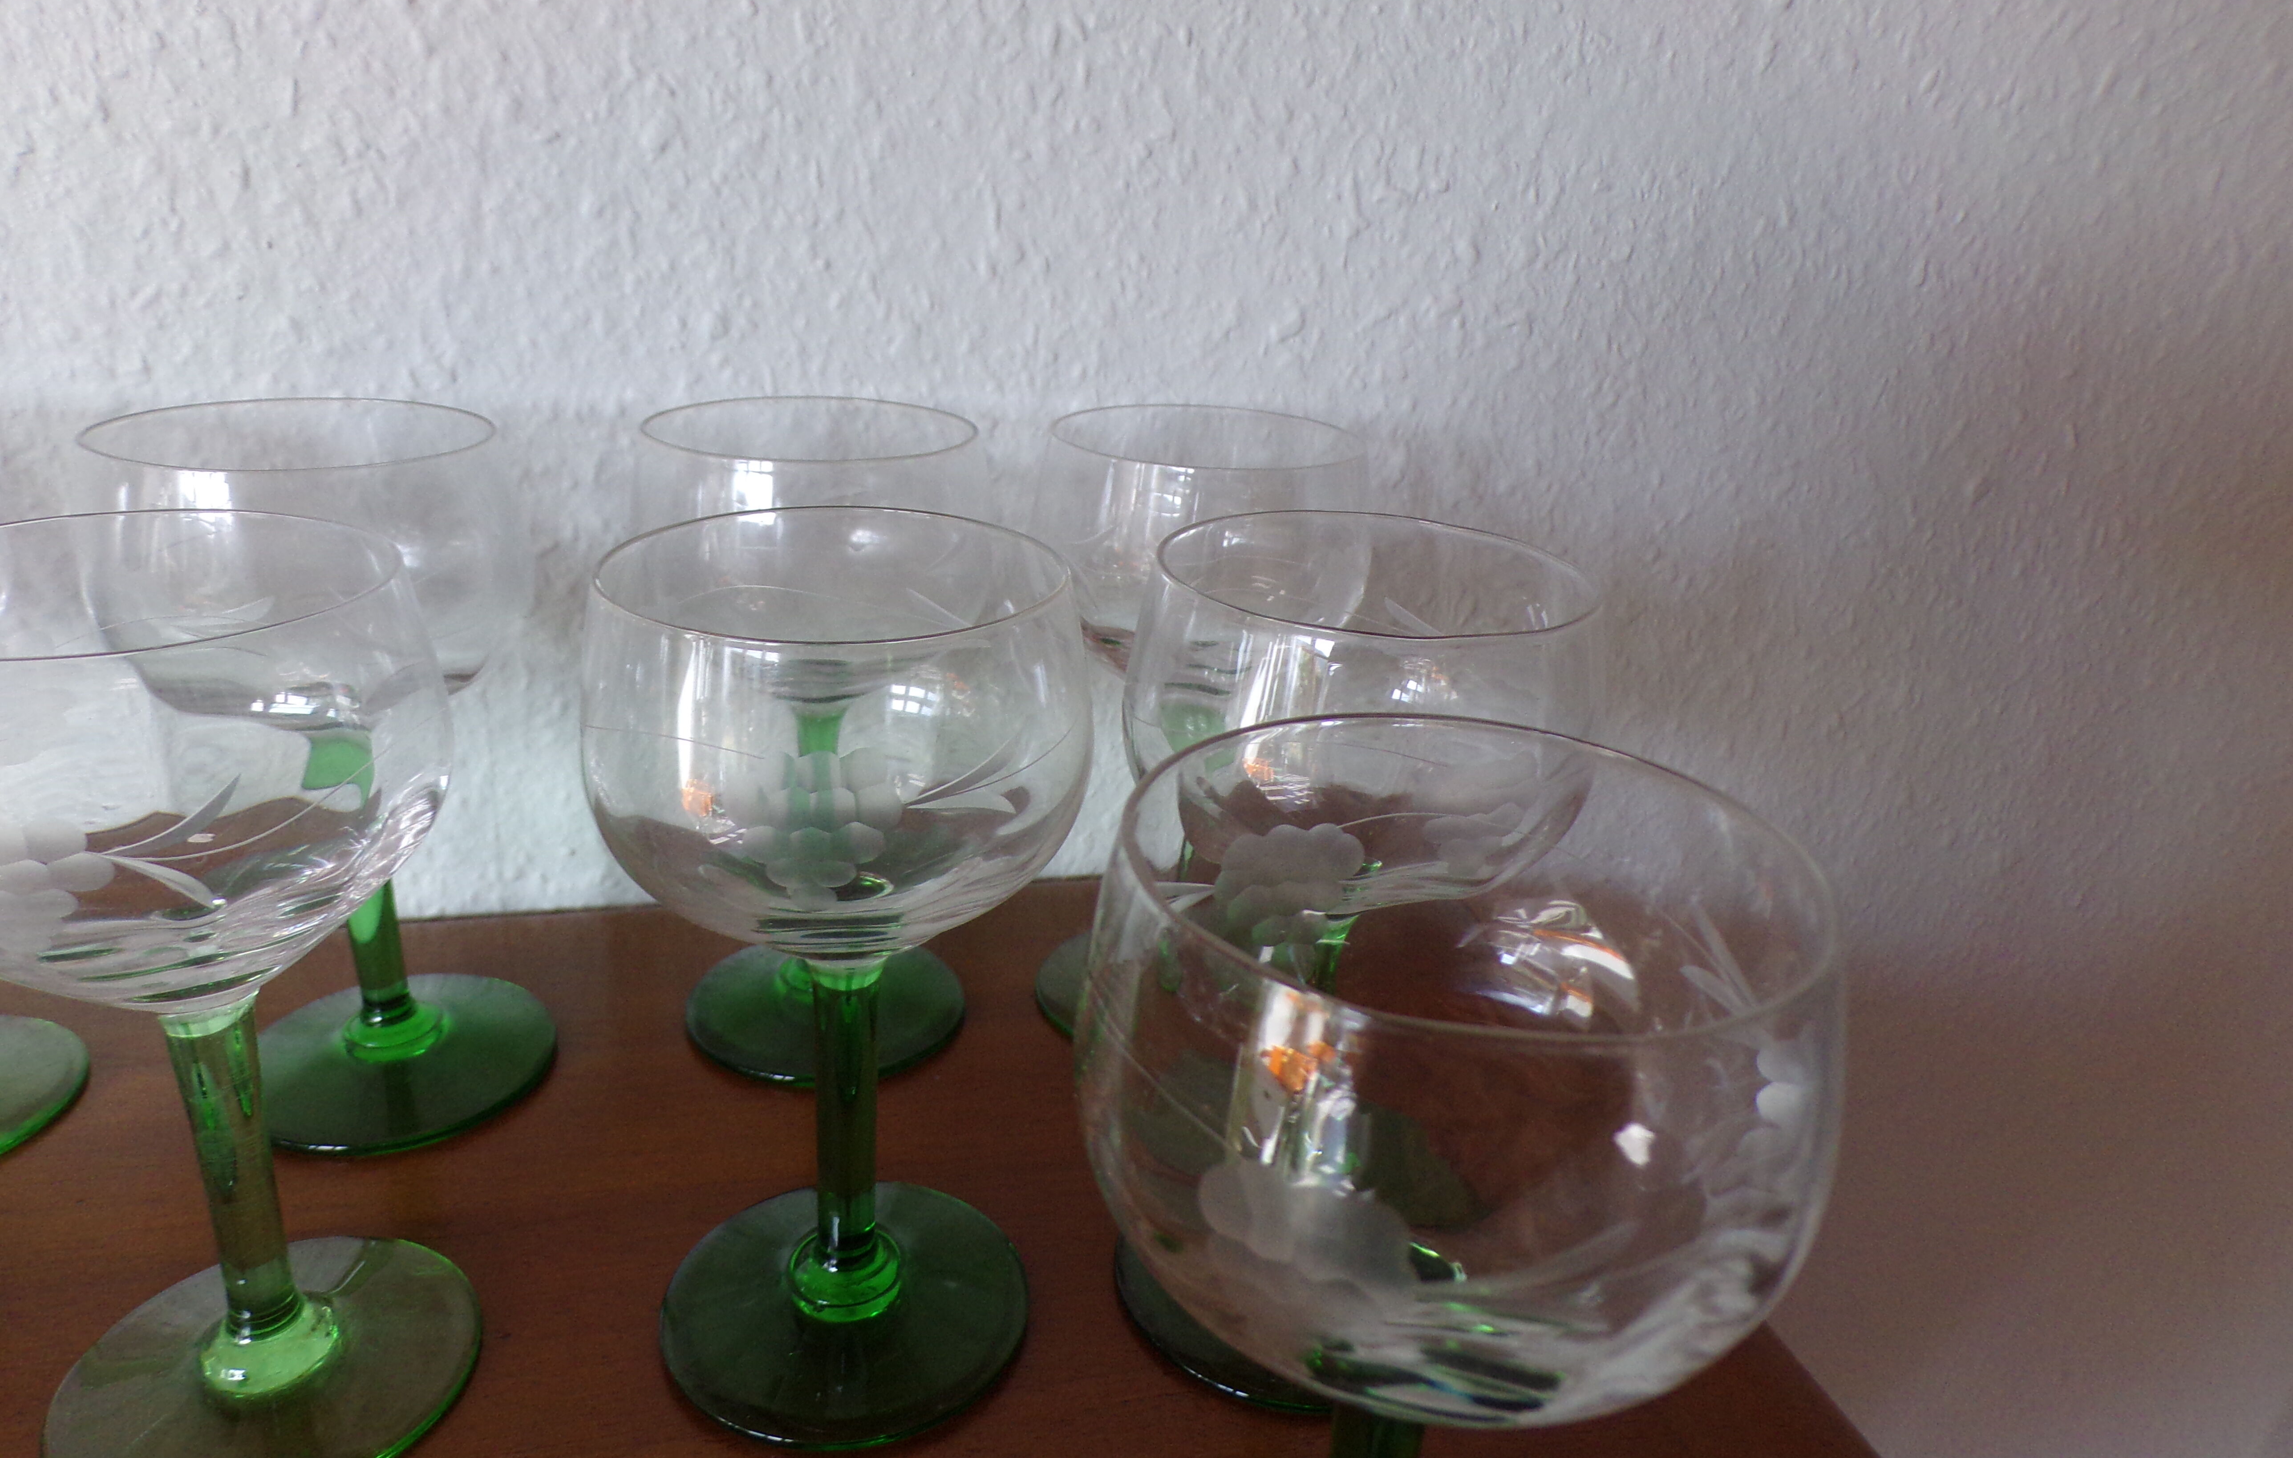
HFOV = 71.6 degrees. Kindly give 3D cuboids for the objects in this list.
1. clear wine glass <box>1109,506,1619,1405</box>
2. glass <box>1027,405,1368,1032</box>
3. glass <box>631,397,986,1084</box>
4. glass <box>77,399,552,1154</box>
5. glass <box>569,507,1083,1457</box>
[{"bbox_3d":[0.032,0.040,0.271,0.076,0.138,0.076,3,22,0],"label":"clear wine glass"},{"bbox_3d":[0.009,0.001,0.362,0.076,0.138,0.076,3,22,0],"label":"glass"},{"bbox_3d":[-0.071,0.002,0.349,0.076,0.138,0.076,3,22,0],"label":"glass"},{"bbox_3d":[-0.159,0.009,0.319,0.076,0.138,0.076,3,22,0],"label":"glass"},{"bbox_3d":[-0.049,0.040,0.259,0.076,0.138,0.076,3,22,0],"label":"glass"}]

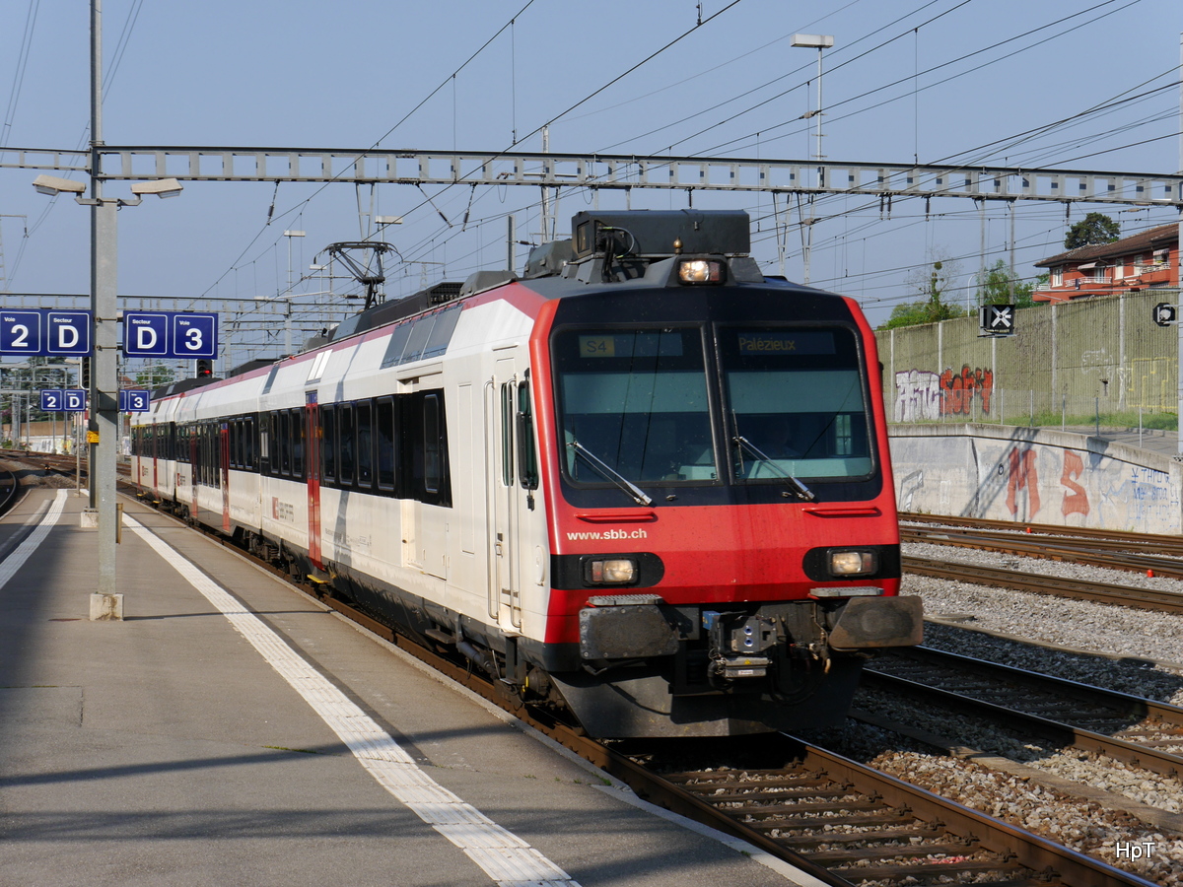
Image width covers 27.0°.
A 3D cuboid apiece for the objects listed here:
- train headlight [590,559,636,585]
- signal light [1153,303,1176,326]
[{"bbox_3d":[0.158,0.911,17.550,0.330,0.180,0.130,-1,0,-12],"label":"train headlight"},{"bbox_3d":[13.652,-3.087,58.600,0.570,0.570,0.320,0,0,-13],"label":"signal light"}]

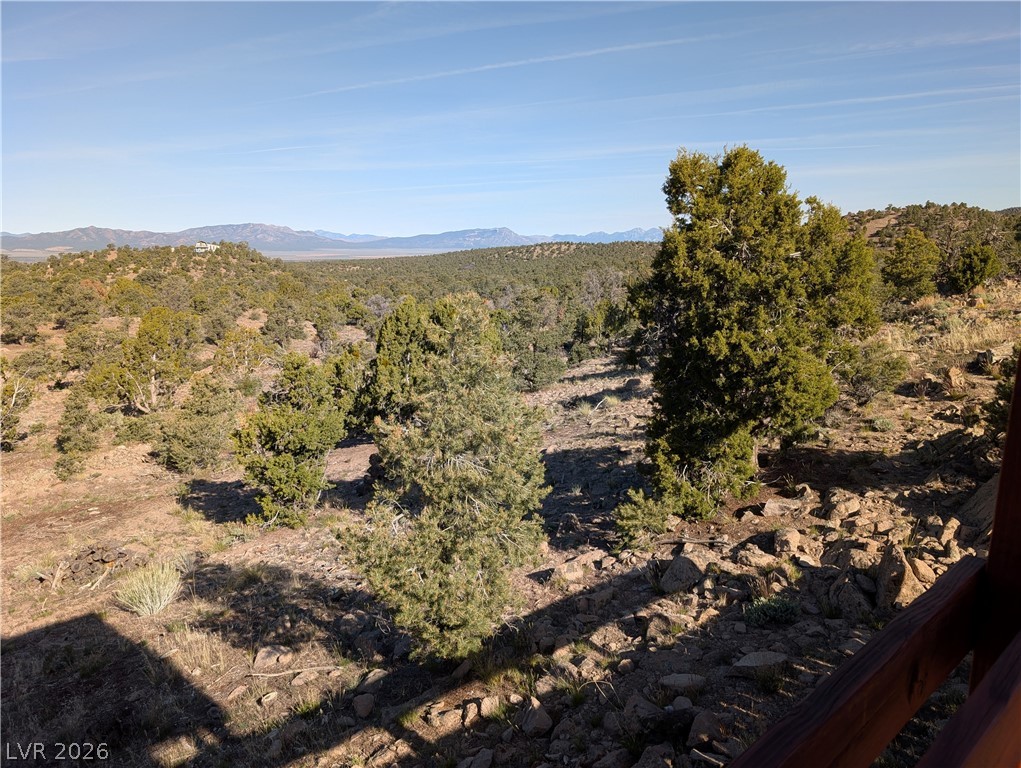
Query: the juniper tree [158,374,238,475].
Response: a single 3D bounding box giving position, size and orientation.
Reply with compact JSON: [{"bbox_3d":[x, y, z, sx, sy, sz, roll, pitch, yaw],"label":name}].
[{"bbox_3d":[-5.813,0.751,13.242,1.414,1.839,1.343,-5,12,-24],"label":"juniper tree"}]

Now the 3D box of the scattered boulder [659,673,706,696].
[{"bbox_3d":[1.325,2.317,5.467,0.360,0.111,0.198,3,11,15],"label":"scattered boulder"}]

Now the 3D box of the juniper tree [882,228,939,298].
[{"bbox_3d":[19.091,-5.634,33.413,2.452,3.327,2.329,6,13,29],"label":"juniper tree"}]

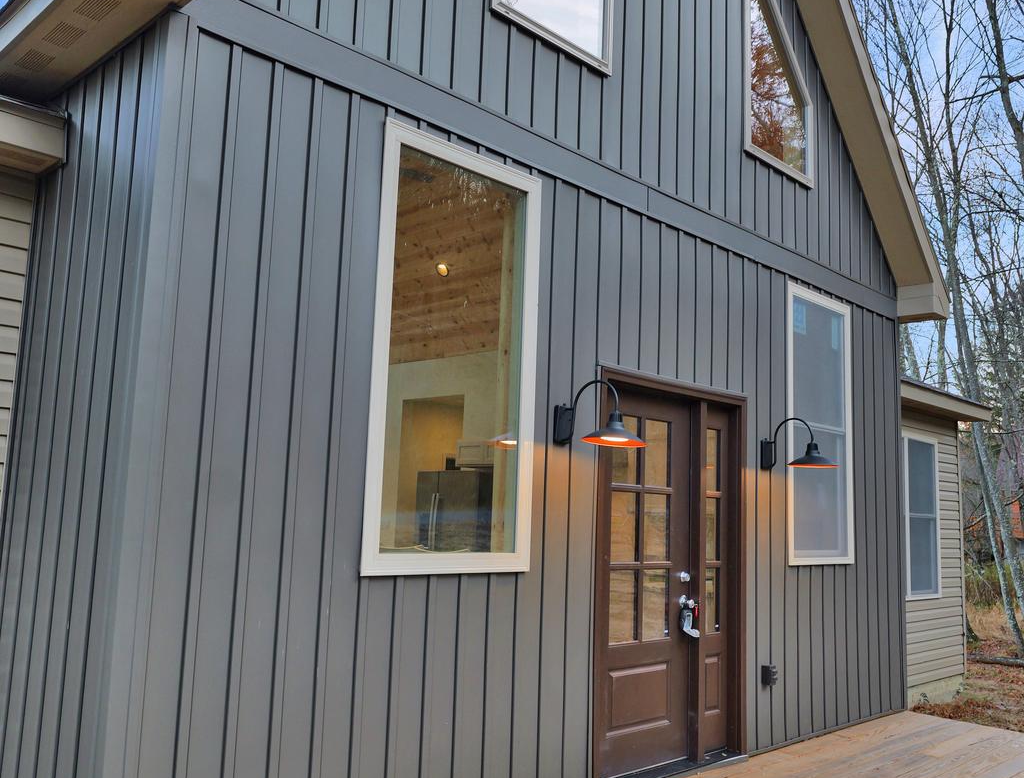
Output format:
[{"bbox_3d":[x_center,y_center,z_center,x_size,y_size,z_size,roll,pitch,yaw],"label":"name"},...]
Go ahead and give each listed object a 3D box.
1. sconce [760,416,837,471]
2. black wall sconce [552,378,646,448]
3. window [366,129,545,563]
[{"bbox_3d":[1.793,0.345,5.844,0.475,0.320,0.310,-6,-11,44],"label":"sconce"},{"bbox_3d":[0.421,0.108,4.460,0.475,0.320,0.310,-6,-11,44],"label":"black wall sconce"},{"bbox_3d":[-0.222,-0.145,4.169,0.080,1.900,0.960,-6,-11,44],"label":"window"}]

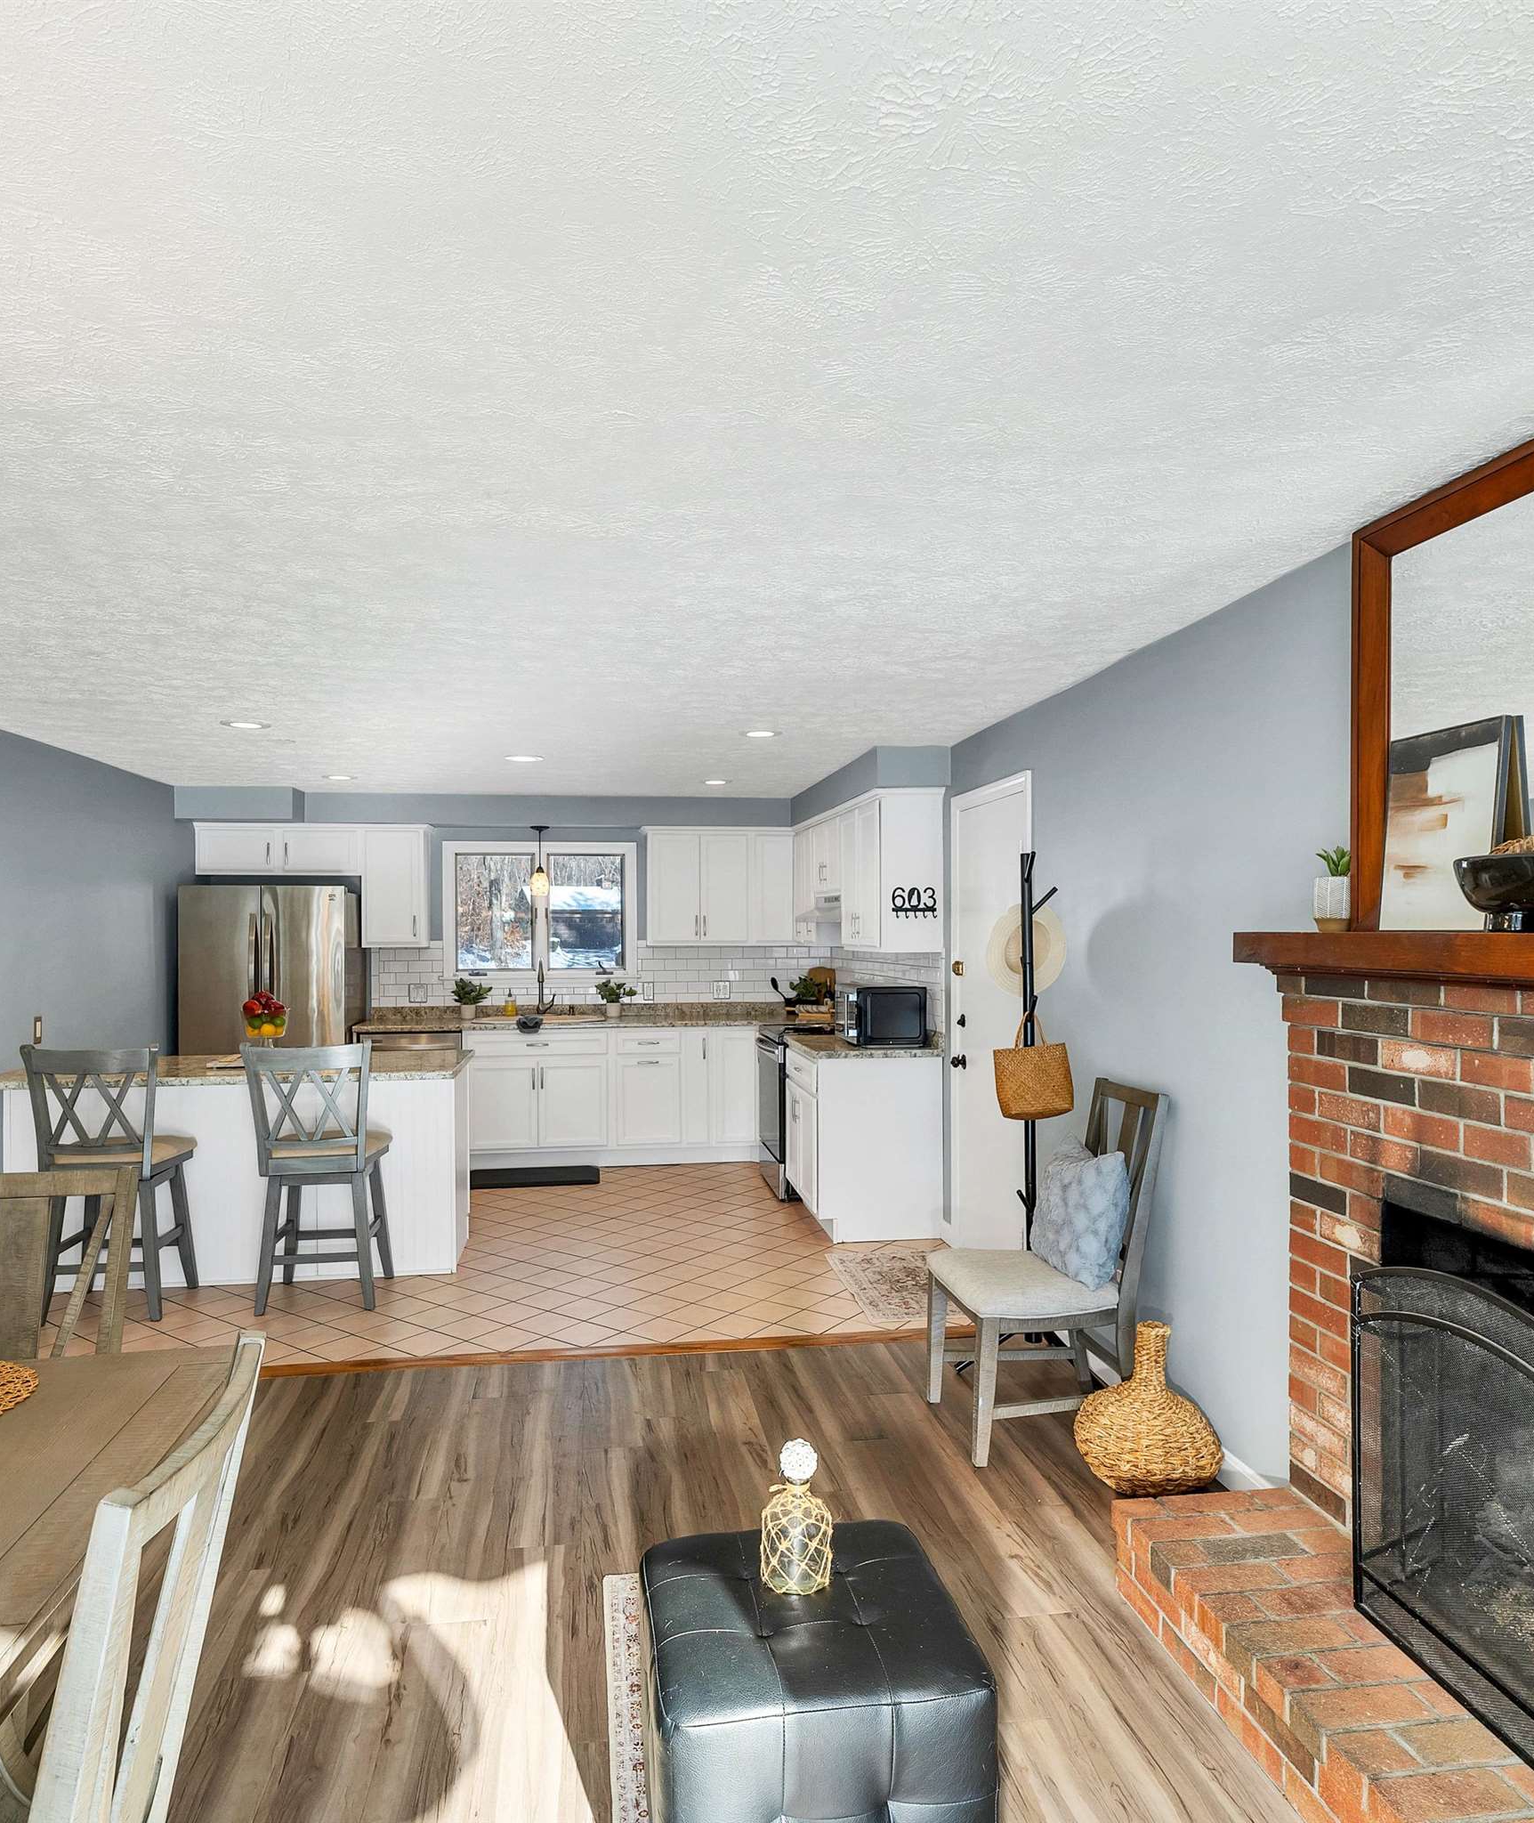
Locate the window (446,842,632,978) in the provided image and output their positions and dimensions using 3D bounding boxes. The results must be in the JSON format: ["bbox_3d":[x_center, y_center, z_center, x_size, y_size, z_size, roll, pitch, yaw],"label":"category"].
[{"bbox_3d":[-1.560,-0.006,7.305,1.245,0.920,0.110,0,-1,-9],"label":"window"}]

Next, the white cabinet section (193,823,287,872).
[{"bbox_3d":[-3.331,-0.388,6.816,0.510,0.318,0.340,0,-1,-9],"label":"white cabinet section"}]

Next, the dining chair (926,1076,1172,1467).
[{"bbox_3d":[0.834,1.075,3.276,0.630,1.030,0.490,0,-1,-9],"label":"dining chair"}]

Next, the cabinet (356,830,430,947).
[{"bbox_3d":[-2.422,-0.162,6.985,0.420,0.765,0.300,0,-1,-9],"label":"cabinet"}]

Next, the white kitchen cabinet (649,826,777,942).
[{"bbox_3d":[-0.373,-0.162,7.288,0.940,0.780,0.340,0,-1,-9],"label":"white kitchen cabinet"}]

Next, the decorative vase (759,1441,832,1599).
[{"bbox_3d":[0.052,1.014,1.818,0.120,0.238,0.120,0,-1,-9],"label":"decorative vase"}]

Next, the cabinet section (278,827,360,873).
[{"bbox_3d":[-2.855,-0.389,6.894,0.495,0.318,0.340,0,-1,-9],"label":"cabinet section"}]

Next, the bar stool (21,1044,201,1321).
[{"bbox_3d":[-2.583,1.051,4.232,0.495,1.075,0.550,0,-1,-9],"label":"bar stool"}]

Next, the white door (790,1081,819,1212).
[{"bbox_3d":[0.185,1.197,5.515,0.024,0.560,0.750,0,-1,-9],"label":"white door"}]

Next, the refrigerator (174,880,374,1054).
[{"bbox_3d":[-2.966,0.747,6.500,0.910,1.770,0.840,0,-1,-9],"label":"refrigerator"}]

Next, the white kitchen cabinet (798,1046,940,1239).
[{"bbox_3d":[0.493,1.167,5.596,0.620,0.910,0.800,0,-1,-9],"label":"white kitchen cabinet"}]

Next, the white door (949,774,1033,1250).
[{"bbox_3d":[0.946,0.524,4.562,0.060,2.110,0.940,0,-1,-9],"label":"white door"}]

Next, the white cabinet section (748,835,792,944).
[{"bbox_3d":[0.006,-0.154,7.409,0.330,0.765,0.330,0,-1,-9],"label":"white cabinet section"}]

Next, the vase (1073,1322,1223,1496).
[{"bbox_3d":[1.016,1.345,2.836,0.380,0.480,0.380,0,-1,-9],"label":"vase"}]

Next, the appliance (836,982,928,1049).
[{"bbox_3d":[0.563,0.525,5.447,0.400,0.290,0.480,0,-1,-9],"label":"appliance"}]

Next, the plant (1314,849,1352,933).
[{"bbox_3d":[1.264,-0.047,2.358,0.110,0.190,0.110,0,-1,-9],"label":"plant"}]

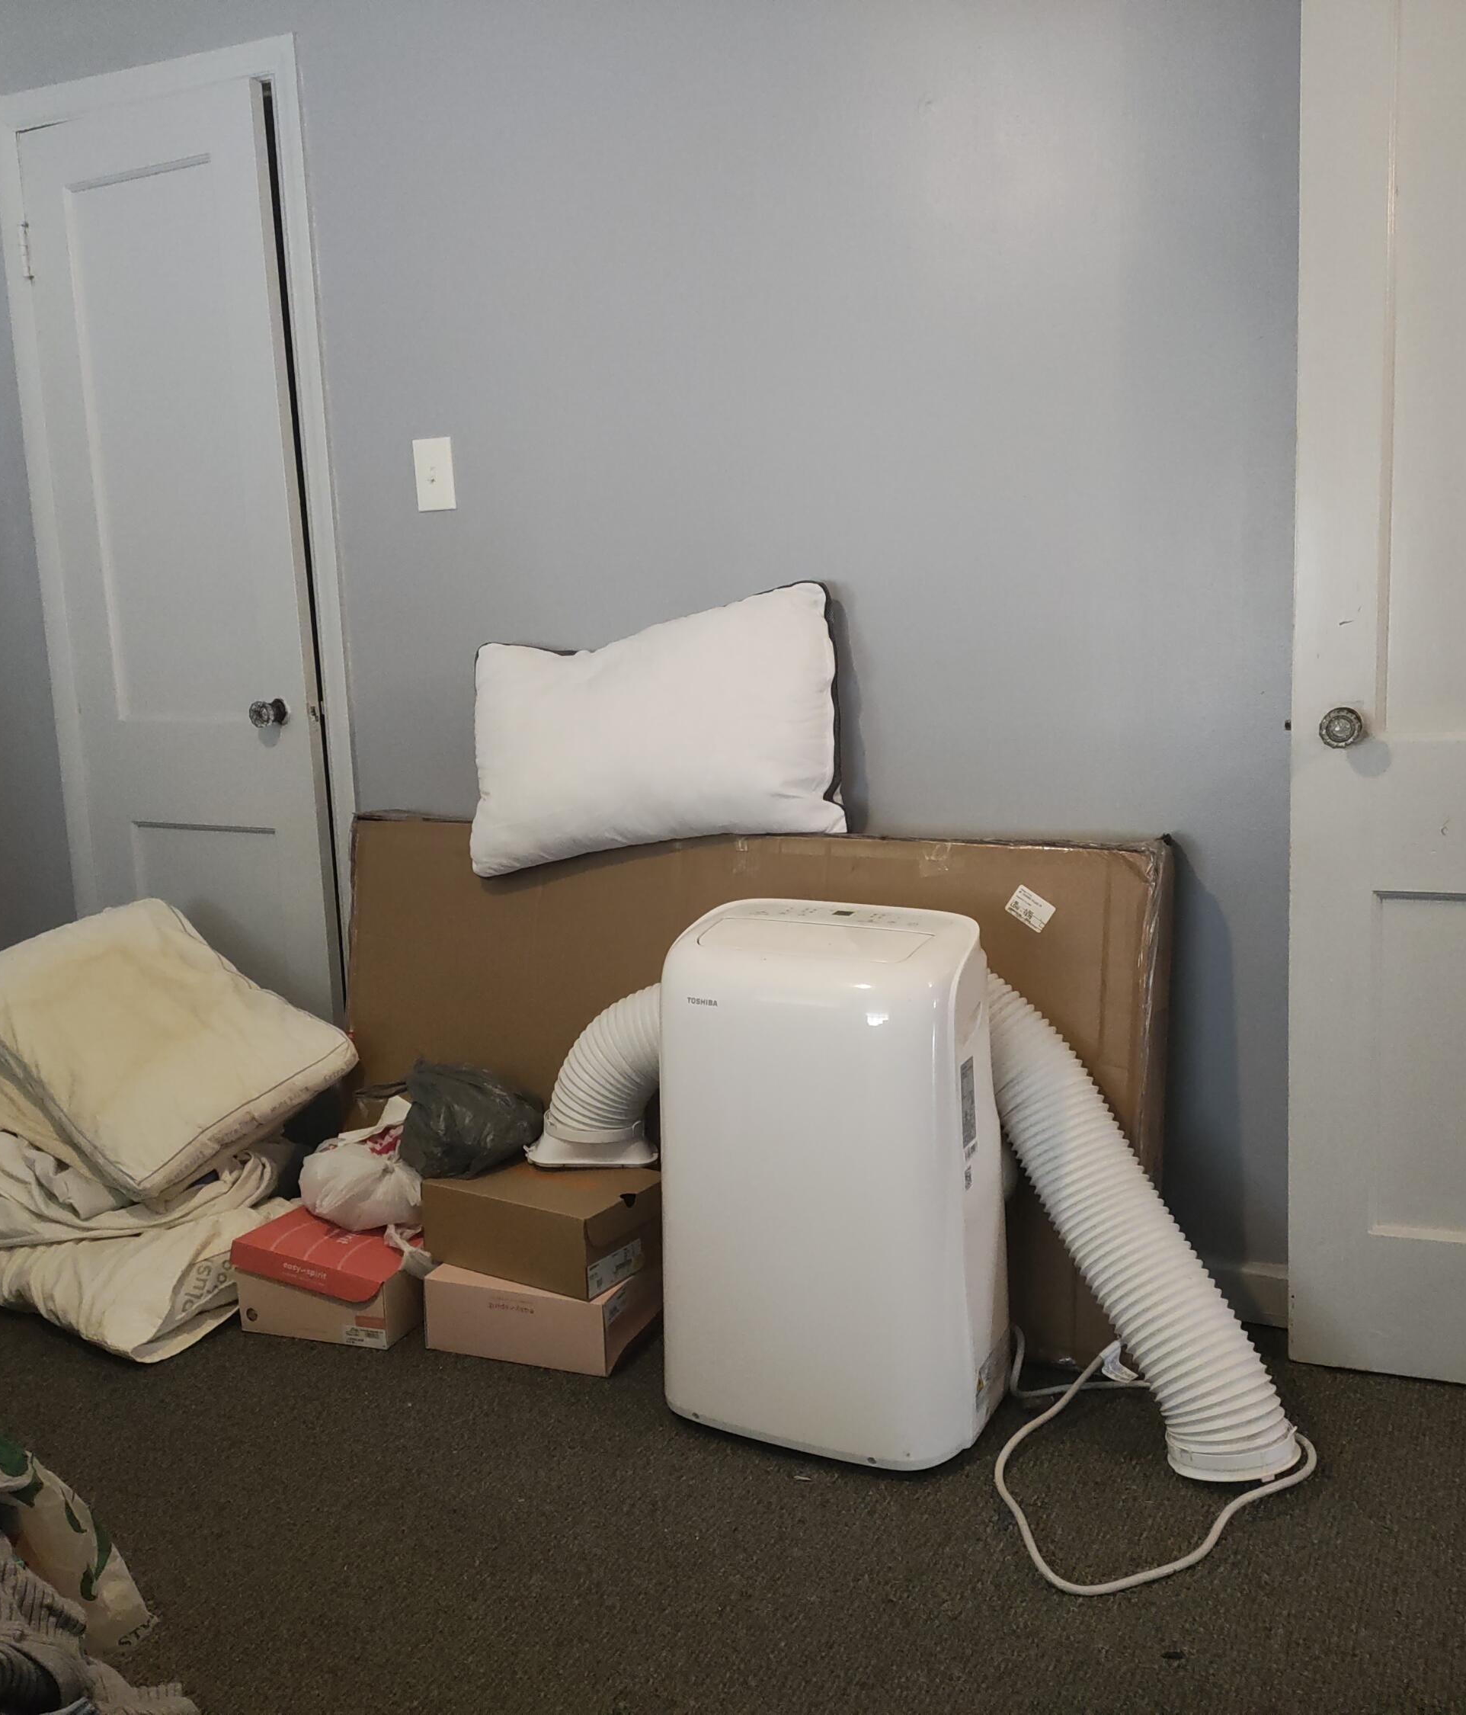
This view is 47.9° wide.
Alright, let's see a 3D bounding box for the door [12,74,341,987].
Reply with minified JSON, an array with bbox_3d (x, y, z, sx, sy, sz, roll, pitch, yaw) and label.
[{"bbox_3d":[-1.004,-0.350,3.075,0.580,1.980,0.037,2,10,28],"label":"door"}]

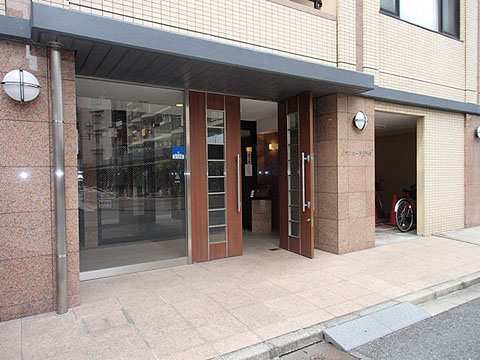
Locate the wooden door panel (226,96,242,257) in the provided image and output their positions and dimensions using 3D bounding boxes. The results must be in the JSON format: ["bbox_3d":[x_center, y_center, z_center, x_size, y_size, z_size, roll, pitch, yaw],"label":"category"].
[{"bbox_3d":[-0.092,-0.042,5.101,0.254,2.330,0.045,-1,1,-31],"label":"wooden door panel"}]

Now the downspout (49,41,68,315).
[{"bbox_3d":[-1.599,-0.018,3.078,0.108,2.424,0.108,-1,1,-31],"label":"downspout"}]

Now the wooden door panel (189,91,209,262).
[{"bbox_3d":[-0.575,-0.032,4.806,0.243,2.336,0.045,-1,1,-31],"label":"wooden door panel"}]

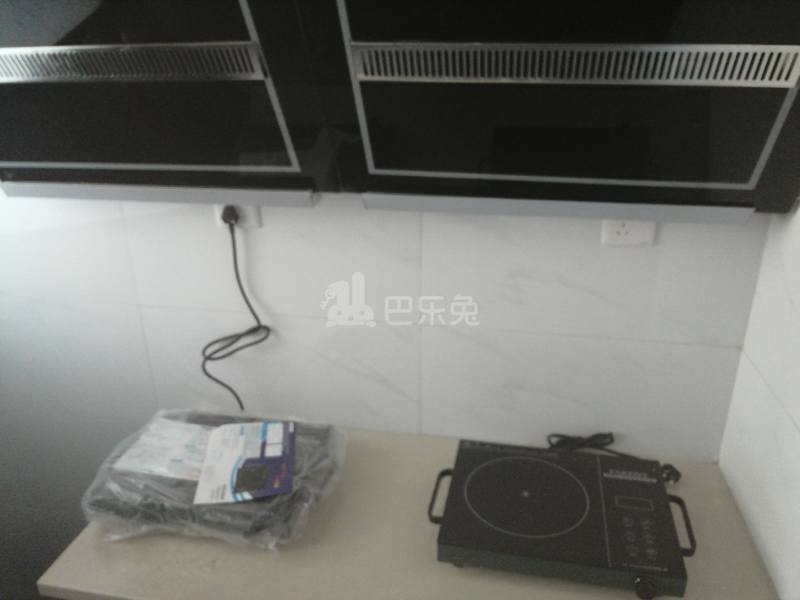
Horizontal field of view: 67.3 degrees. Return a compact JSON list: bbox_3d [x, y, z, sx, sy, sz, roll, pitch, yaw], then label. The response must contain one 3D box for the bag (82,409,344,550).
[{"bbox_3d":[-0.307,0.304,1.071,0.375,0.082,0.280,4,22,11],"label":"bag"}]

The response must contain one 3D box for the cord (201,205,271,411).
[{"bbox_3d":[-0.337,0.038,1.189,0.150,0.458,0.070,4,22,11],"label":"cord"}]

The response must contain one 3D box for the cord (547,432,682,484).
[{"bbox_3d":[0.395,0.290,1.109,0.233,0.062,0.105,4,22,11],"label":"cord"}]

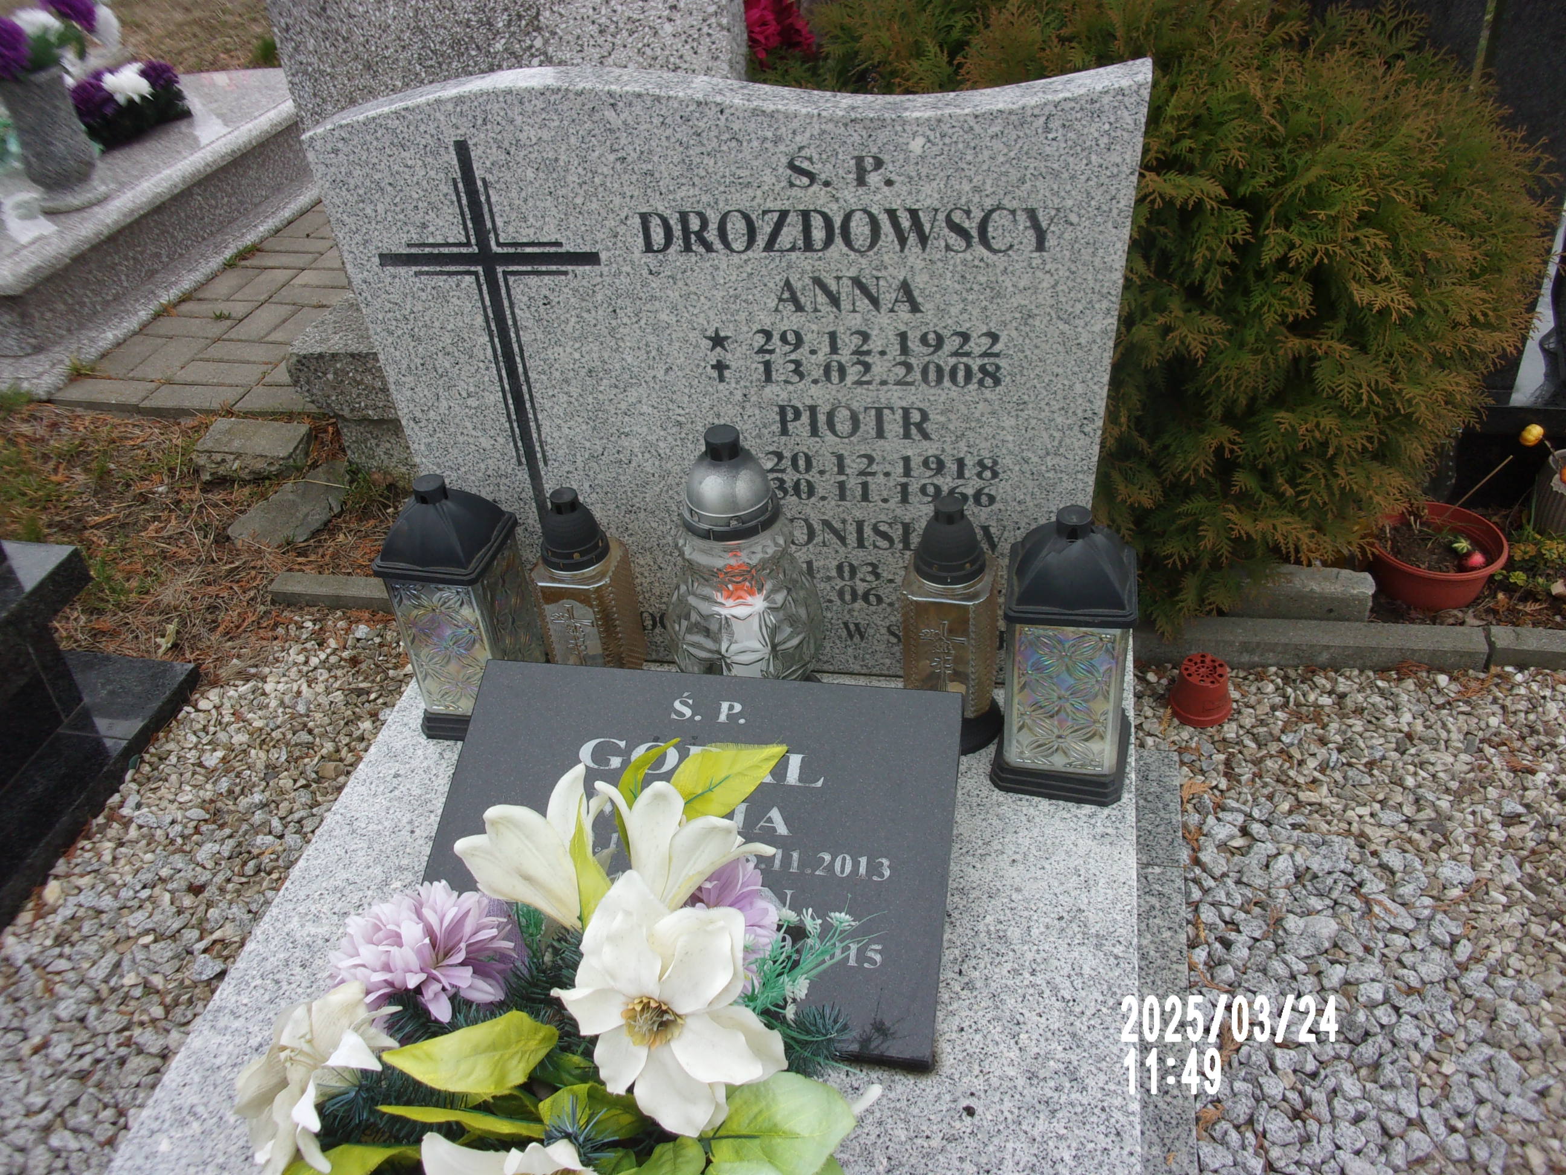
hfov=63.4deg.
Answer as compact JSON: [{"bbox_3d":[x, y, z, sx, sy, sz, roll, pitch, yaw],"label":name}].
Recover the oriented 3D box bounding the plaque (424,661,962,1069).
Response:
[{"bbox_3d":[-0.091,0.248,1.219,0.497,0.033,0.349,3,59,11],"label":"plaque"}]

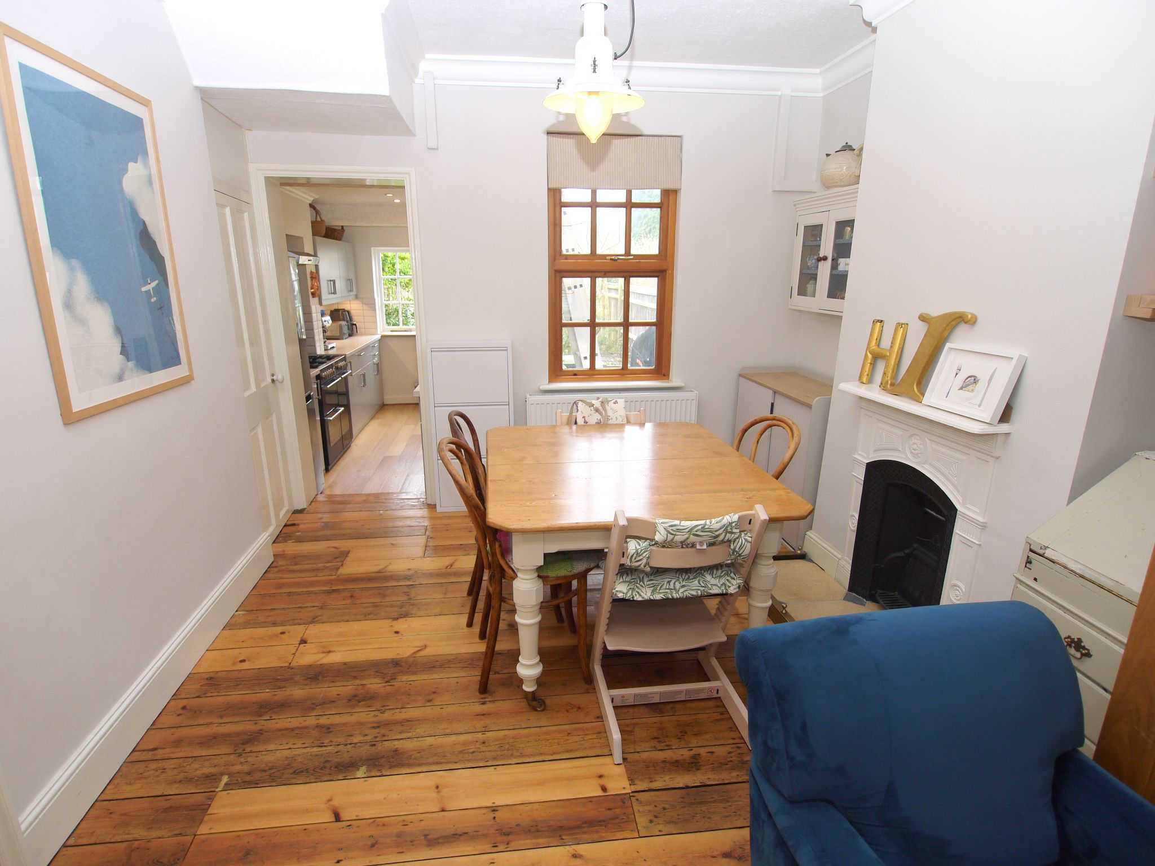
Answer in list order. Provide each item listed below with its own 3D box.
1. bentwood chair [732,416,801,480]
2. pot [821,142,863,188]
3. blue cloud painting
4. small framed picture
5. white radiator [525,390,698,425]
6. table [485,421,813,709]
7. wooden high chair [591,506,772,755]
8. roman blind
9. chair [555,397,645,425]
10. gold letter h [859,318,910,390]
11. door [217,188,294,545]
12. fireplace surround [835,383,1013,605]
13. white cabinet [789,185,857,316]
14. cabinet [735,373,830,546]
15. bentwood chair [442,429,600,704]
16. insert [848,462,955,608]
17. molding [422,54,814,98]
[{"bbox_3d":[0.633,0.367,2.611,0.520,0.900,0.410,-4,15,-17],"label":"bentwood chair"},{"bbox_3d":[1.416,-1.401,3.174,0.235,0.260,0.290,-6,17,-21],"label":"pot"},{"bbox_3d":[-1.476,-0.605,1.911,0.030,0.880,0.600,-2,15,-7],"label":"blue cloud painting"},{"bbox_3d":[1.348,-0.174,2.053,0.030,0.229,0.296,13,12,-15],"label":"small framed picture"},{"bbox_3d":[0.225,0.025,3.915,1.100,0.600,0.100,-2,15,-7],"label":"white radiator"},{"bbox_3d":[0.172,0.474,2.510,1.045,0.740,1.240,-2,15,-7],"label":"table"},{"bbox_3d":[0.324,0.584,2.044,0.460,0.790,0.490,-2,16,-7],"label":"wooden high chair"},{"bbox_3d":[0.229,-1.613,3.589,0.806,0.310,0.050,-2,15,-7],"label":"roman blind"},{"bbox_3d":[0.144,0.307,3.050,0.460,0.790,0.490,-2,16,-7],"label":"chair"},{"bbox_3d":[1.324,-0.341,2.595,0.035,0.283,0.228,6,14,-9],"label":"gold letter h"},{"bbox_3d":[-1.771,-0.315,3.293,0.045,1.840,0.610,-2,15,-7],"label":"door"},{"bbox_3d":[1.311,0.359,2.470,0.160,0.990,0.840,-2,15,-7],"label":"fireplace surround"},{"bbox_3d":[1.417,-0.969,3.275,0.213,0.614,0.755,-2,16,-7],"label":"white cabinet"},{"bbox_3d":[1.318,0.110,3.634,0.380,0.865,0.948,-2,16,-7],"label":"cabinet"},{"bbox_3d":[-0.204,0.461,2.249,0.540,0.905,0.410,-2,16,-9],"label":"bentwood chair"},{"bbox_3d":[1.419,0.481,2.527,0.200,0.730,0.570,-2,15,-7],"label":"insert"},{"bbox_3d":[0.296,-2.007,3.381,2.346,0.105,0.075,-2,16,-7],"label":"molding"}]

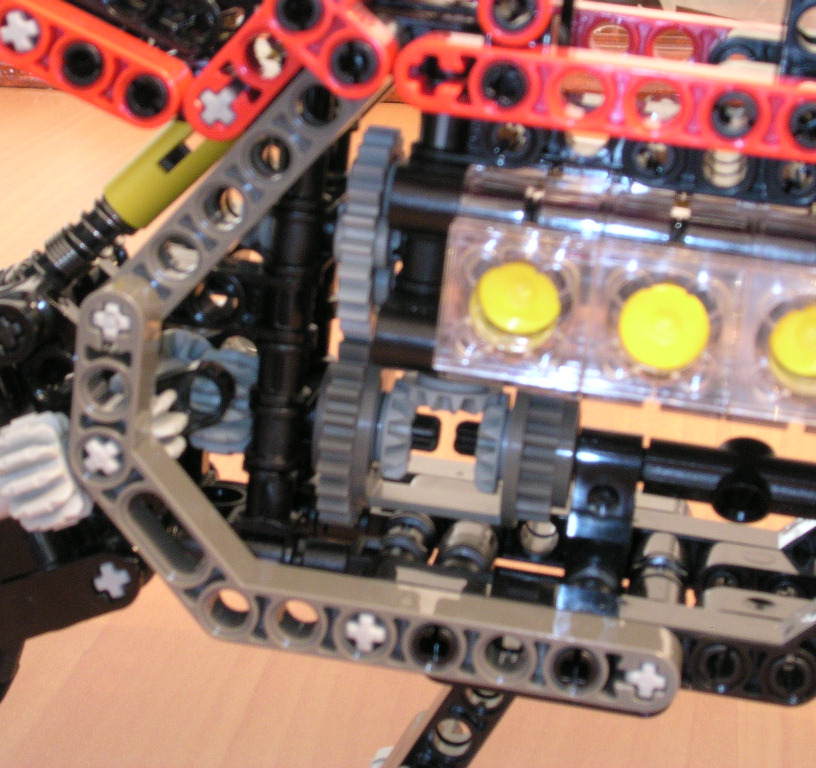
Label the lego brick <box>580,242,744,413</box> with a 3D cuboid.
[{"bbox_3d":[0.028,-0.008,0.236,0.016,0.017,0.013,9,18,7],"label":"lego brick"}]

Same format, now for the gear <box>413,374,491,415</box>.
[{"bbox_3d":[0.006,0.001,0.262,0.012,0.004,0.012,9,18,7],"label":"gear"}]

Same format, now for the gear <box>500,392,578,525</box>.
[{"bbox_3d":[0.017,0.008,0.263,0.007,0.018,0.018,9,18,7],"label":"gear"}]

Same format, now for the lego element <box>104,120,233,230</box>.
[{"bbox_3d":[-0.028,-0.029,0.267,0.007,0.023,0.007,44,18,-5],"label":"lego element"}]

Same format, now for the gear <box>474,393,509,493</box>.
[{"bbox_3d":[0.011,0.007,0.264,0.004,0.013,0.013,9,18,7],"label":"gear"}]

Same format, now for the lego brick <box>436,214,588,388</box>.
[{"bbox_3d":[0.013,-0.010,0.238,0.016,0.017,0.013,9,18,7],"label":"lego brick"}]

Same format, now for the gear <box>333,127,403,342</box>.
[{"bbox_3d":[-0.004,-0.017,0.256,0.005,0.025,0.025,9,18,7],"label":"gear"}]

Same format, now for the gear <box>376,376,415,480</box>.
[{"bbox_3d":[-0.001,0.005,0.265,0.004,0.013,0.013,9,18,7],"label":"gear"}]

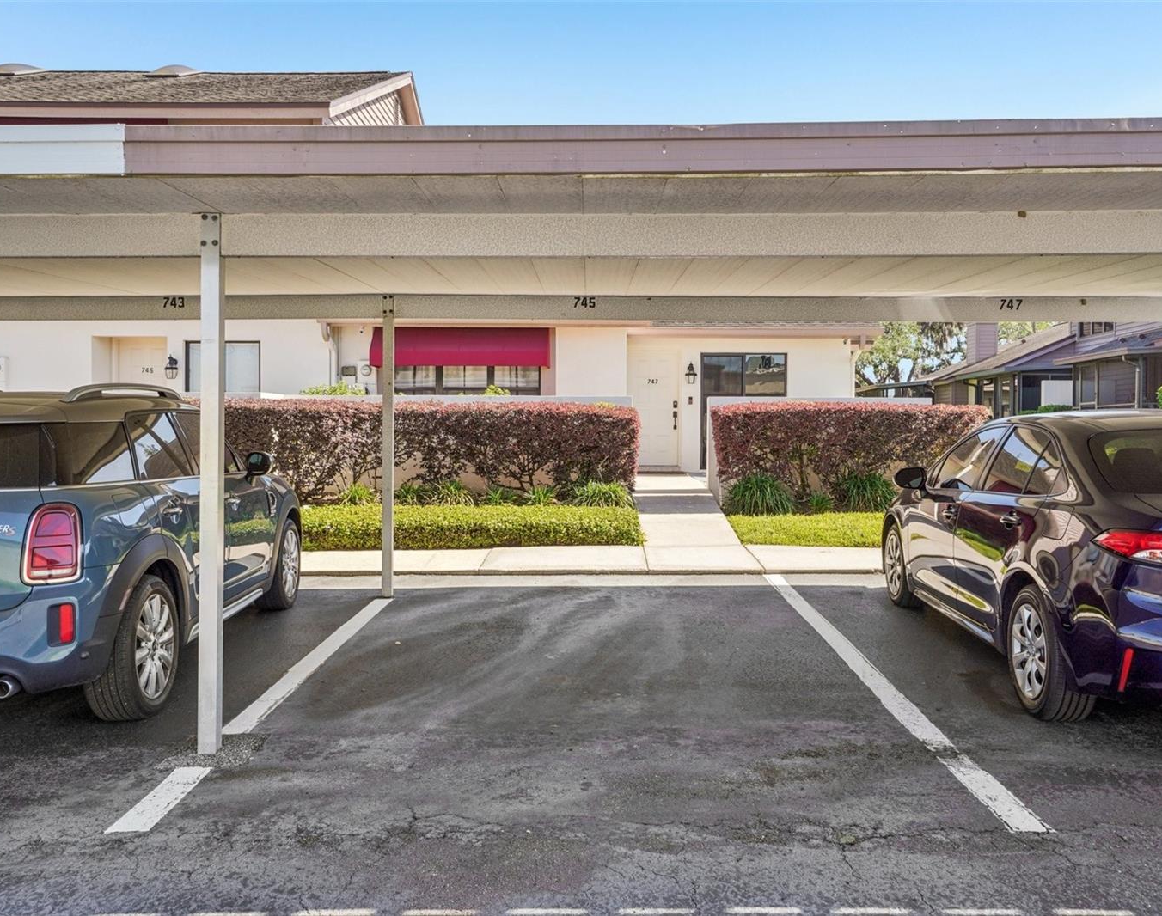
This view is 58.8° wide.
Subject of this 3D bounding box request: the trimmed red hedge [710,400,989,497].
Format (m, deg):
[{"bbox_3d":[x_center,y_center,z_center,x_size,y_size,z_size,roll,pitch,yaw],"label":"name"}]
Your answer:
[{"bbox_3d":[2.980,-0.030,11.650,2.950,1.150,0.850,0,2,1],"label":"trimmed red hedge"}]

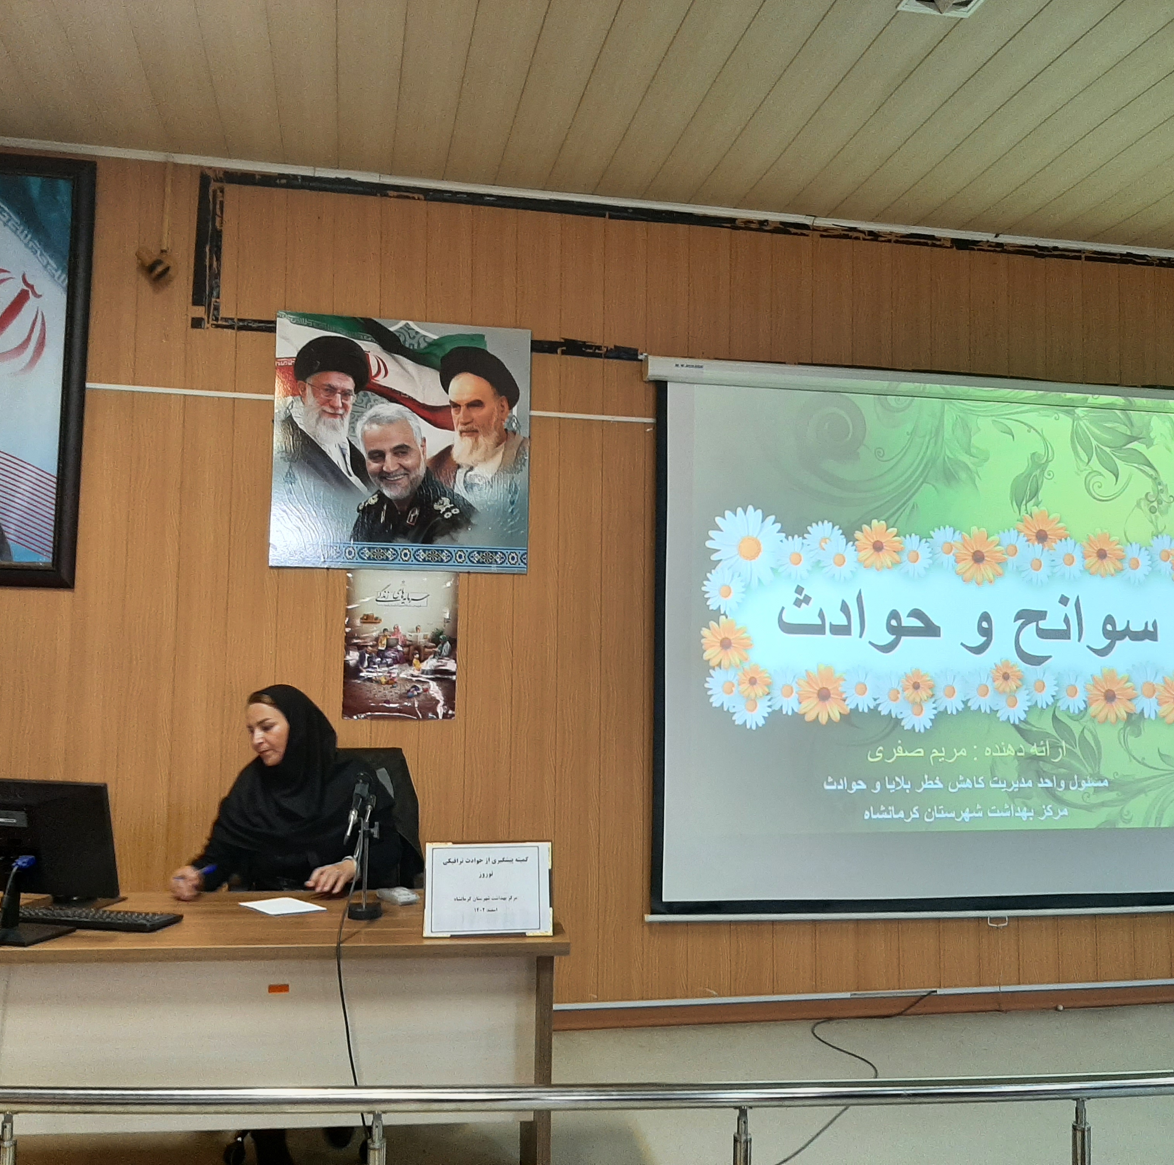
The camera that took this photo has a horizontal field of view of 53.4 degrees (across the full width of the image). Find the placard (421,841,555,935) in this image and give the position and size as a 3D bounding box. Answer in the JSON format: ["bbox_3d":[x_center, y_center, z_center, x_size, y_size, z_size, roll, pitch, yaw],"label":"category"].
[{"bbox_3d":[-0.238,0.749,2.841,0.308,0.221,0.015,1,-20,-7],"label":"placard"}]

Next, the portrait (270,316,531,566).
[{"bbox_3d":[-0.711,-0.533,4.540,0.983,0.980,0.020,2,-5,-11],"label":"portrait"}]

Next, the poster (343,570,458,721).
[{"bbox_3d":[-0.713,0.231,4.489,0.427,0.585,0.008,2,-5,-11],"label":"poster"}]

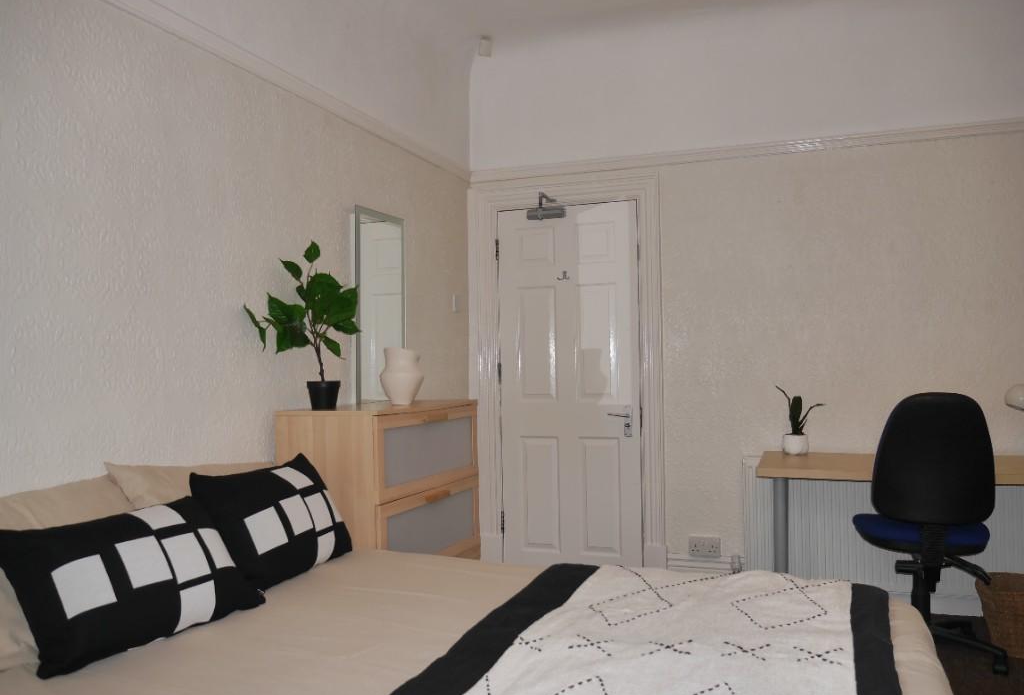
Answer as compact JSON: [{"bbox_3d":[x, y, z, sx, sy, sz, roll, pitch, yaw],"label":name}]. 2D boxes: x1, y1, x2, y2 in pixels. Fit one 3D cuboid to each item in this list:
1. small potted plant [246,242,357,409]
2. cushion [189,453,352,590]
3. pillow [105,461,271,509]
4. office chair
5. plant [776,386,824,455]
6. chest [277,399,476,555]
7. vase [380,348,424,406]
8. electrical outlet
[{"bbox_3d":[-0.716,-0.076,2.847,0.350,0.595,0.380,-1,-1,0],"label":"small potted plant"},{"bbox_3d":[-0.689,0.499,2.436,0.150,0.365,0.565,-31,-11,16],"label":"cushion"},{"bbox_3d":[-0.812,0.506,2.459,0.160,0.440,0.700,-43,-15,15],"label":"pillow"},{"bbox_3d":[1.572,0.674,3.194,0.590,1.020,0.600,-1,-1,15],"label":"office chair"},{"bbox_3d":[1.298,0.324,3.753,0.210,0.312,0.170,-1,-2,21],"label":"plant"},{"bbox_3d":[-0.478,0.715,3.170,0.405,0.985,0.818,-1,-2,22],"label":"chest"},{"bbox_3d":[-0.446,0.111,3.308,0.175,0.230,0.175,-1,-1,0],"label":"vase"},{"bbox_3d":[0.951,0.985,4.095,0.149,0.090,0.027,-1,-2,21],"label":"electrical outlet"}]

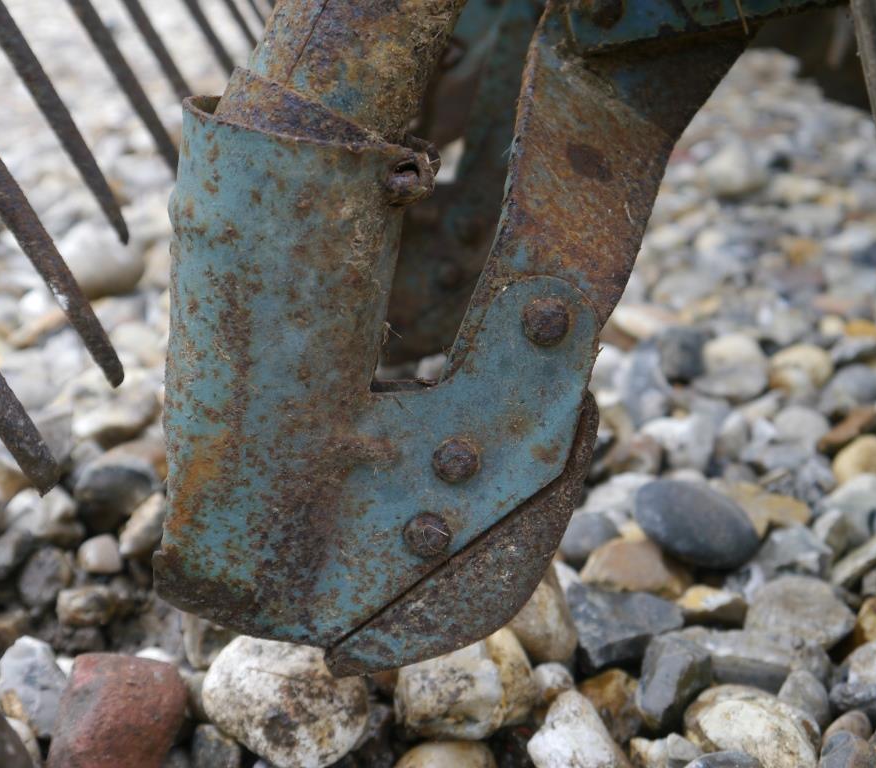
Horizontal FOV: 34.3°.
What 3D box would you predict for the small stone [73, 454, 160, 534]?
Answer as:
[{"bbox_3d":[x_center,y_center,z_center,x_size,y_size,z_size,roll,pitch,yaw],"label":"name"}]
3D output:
[{"bbox_3d":[-0.137,0.047,0.604,0.037,0.031,0.033,0,22,0],"label":"small stone"}]

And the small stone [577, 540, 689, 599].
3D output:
[{"bbox_3d":[0.076,0.071,0.545,0.042,0.023,0.032,0,22,0],"label":"small stone"}]

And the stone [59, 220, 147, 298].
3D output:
[{"bbox_3d":[-0.196,-0.073,0.829,0.049,0.042,0.046,0,26,0],"label":"stone"}]

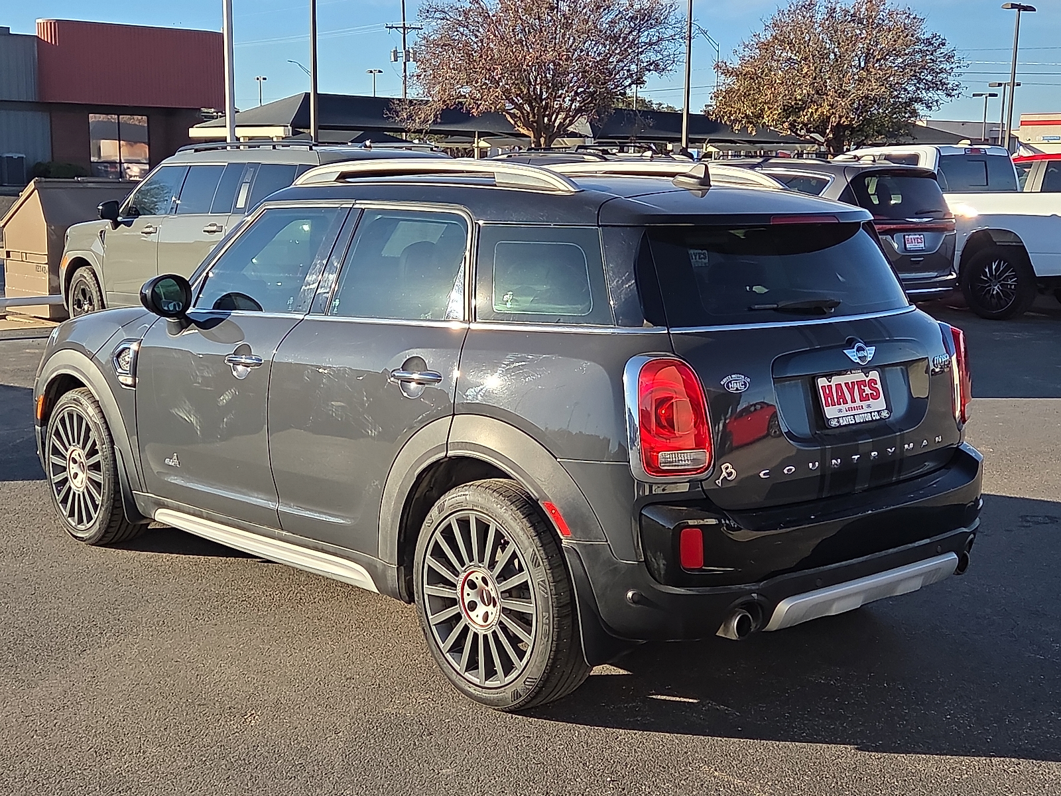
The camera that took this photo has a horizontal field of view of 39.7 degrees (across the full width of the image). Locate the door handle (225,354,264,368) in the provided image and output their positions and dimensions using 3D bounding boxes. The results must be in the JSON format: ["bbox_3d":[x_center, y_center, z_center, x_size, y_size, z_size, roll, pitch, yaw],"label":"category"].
[{"bbox_3d":[-1.003,-0.130,5.184,0.048,0.043,0.238,-7,7,-41],"label":"door handle"}]

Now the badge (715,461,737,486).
[{"bbox_3d":[0.529,0.205,3.986,0.075,0.065,0.012,-4,9,-28],"label":"badge"}]

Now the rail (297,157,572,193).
[{"bbox_3d":[-0.374,-0.747,4.926,0.080,0.112,1.510,-7,11,-41],"label":"rail"}]

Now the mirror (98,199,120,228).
[{"bbox_3d":[-4.072,-1.776,14.200,0.200,0.265,0.130,-7,11,-41],"label":"mirror"}]

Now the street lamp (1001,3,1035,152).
[{"bbox_3d":[14.946,-8.432,45.855,1.100,7.300,0.350,-4,9,-28],"label":"street lamp"}]

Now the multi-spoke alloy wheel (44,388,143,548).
[{"bbox_3d":[-1.851,0.289,6.334,0.230,0.675,0.675,-7,11,-41],"label":"multi-spoke alloy wheel"}]

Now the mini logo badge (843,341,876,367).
[{"bbox_3d":[0.960,-0.128,4.293,0.150,0.068,0.018,-7,-4,-41],"label":"mini logo badge"}]

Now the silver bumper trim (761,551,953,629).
[{"bbox_3d":[0.997,0.574,4.363,0.885,0.118,0.105,-7,11,-41],"label":"silver bumper trim"}]

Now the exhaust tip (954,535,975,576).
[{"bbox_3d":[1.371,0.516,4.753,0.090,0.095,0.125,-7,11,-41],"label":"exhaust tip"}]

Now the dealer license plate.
[{"bbox_3d":[0.954,0.001,4.325,0.312,0.162,0.020,-7,-6,-41],"label":"dealer license plate"}]

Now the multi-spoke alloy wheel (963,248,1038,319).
[{"bbox_3d":[5.396,-1.323,16.950,0.290,0.830,0.830,-7,11,-41],"label":"multi-spoke alloy wheel"}]

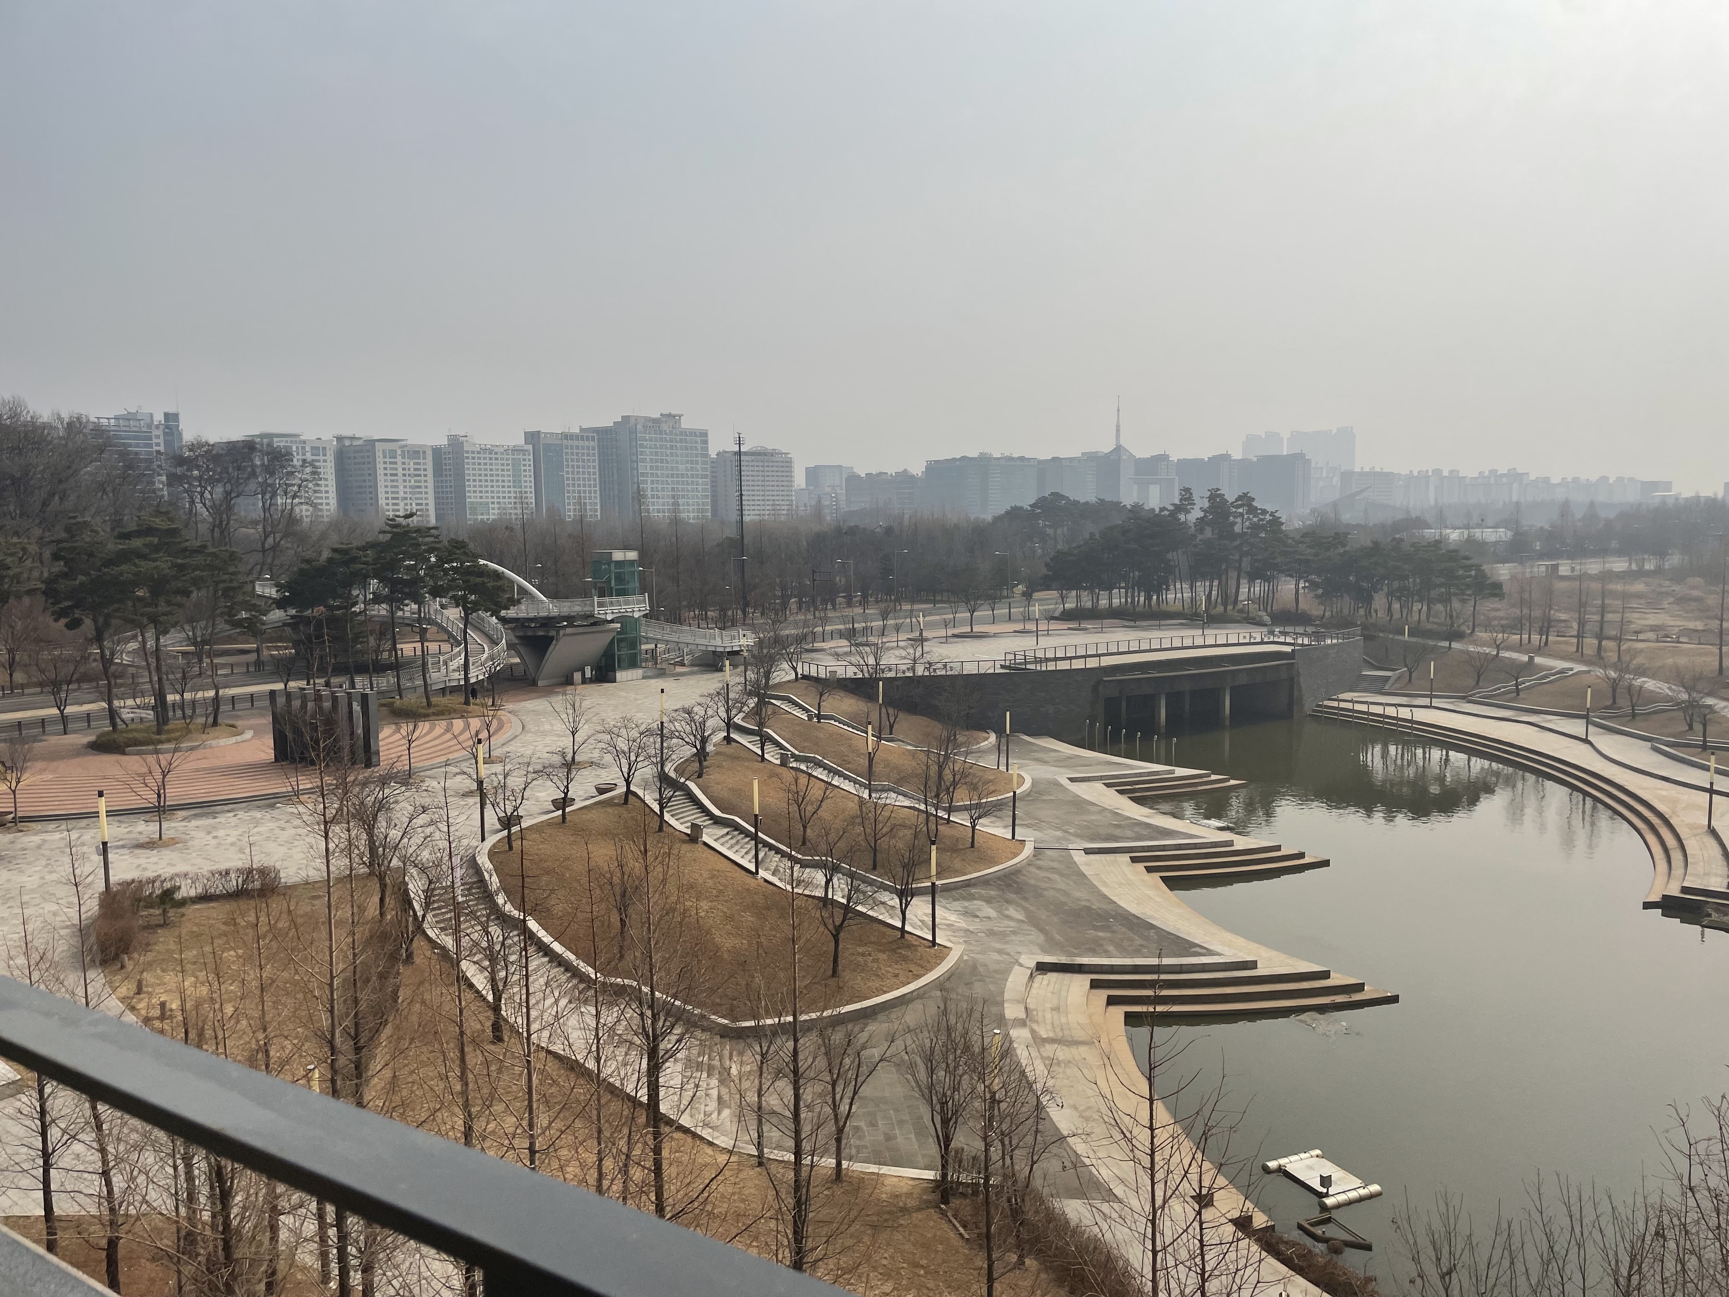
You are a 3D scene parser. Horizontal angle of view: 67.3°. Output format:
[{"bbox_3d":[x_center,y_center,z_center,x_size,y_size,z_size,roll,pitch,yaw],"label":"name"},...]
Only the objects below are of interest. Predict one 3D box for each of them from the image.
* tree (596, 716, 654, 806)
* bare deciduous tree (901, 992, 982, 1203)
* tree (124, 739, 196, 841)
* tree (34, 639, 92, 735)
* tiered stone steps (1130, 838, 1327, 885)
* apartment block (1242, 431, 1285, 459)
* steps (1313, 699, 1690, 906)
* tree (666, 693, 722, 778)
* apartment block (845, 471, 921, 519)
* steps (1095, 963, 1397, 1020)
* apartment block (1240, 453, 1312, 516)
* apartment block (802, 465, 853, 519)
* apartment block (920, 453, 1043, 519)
[{"bbox_3d":[-12.655,5.944,68.377,3.000,4.700,3.000,-1,6,0],"label":"tree"},{"bbox_3d":[2.198,12.761,36.865,2.300,6.200,2.300,-1,6,0],"label":"bare deciduous tree"},{"bbox_3d":[-28.027,5.611,51.676,2.968,4.125,2.820,-4,7,-29],"label":"tree"},{"bbox_3d":[-47.644,2.278,77.162,3.384,5.786,3.215,-4,7,-32],"label":"tree"},{"bbox_3d":[21.387,12.392,76.445,12.300,1.050,4.300,-2,6,-15],"label":"tiered stone steps"},{"bbox_3d":[852.455,-371.636,2777.515,80.000,184.000,46.000,4,7,38],"label":"apartment block"},{"bbox_3d":[48.694,9.621,100.087,11.800,1.100,64.600,0,6,3],"label":"steps"},{"bbox_3d":[-8.316,4.267,63.706,2.793,4.259,2.653,-1,6,-8],"label":"tree"},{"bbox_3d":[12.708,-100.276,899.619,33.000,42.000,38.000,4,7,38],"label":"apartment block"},{"bbox_3d":[14.335,13.010,48.739,11.625,1.240,1.911,-1,6,-6],"label":"steps"},{"bbox_3d":[319.093,-123.010,1012.957,19.000,53.300,47.000,-5,8,-39],"label":"apartment block"},{"bbox_3d":[-31.926,-124.953,1072.764,34.000,50.500,19.000,-5,8,-39],"label":"apartment block"},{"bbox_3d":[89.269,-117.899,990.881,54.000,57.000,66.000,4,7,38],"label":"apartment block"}]

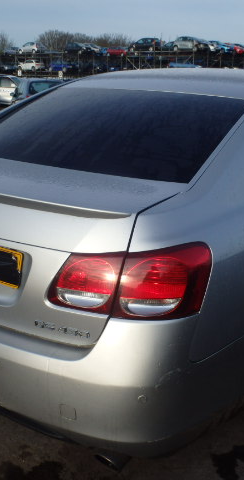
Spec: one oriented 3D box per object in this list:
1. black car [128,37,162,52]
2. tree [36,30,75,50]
[{"bbox_3d":[2.746,-22.800,60.500,3.850,1.450,1.650,11,20,30],"label":"black car"},{"bbox_3d":[-13.935,-38.559,109.625,7.927,10.794,7.927,1,18,0],"label":"tree"}]

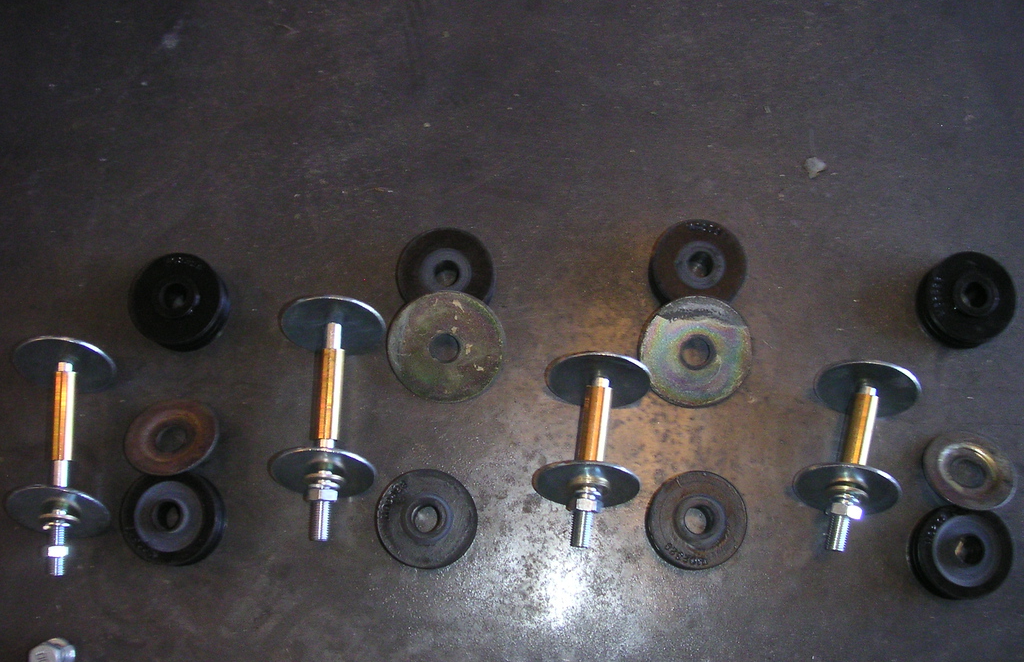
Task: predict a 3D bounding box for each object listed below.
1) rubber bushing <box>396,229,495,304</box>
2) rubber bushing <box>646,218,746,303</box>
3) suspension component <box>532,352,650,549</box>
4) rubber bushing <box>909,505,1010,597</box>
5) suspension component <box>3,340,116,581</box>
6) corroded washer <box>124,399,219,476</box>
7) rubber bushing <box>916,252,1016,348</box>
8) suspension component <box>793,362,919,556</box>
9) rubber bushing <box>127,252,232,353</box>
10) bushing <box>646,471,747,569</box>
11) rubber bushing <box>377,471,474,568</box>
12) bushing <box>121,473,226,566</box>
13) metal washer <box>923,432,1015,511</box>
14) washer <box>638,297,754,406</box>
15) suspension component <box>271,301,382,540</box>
[{"bbox_3d":[-0.044,-0.036,0.713,0.061,0.020,0.061,1,77,-2],"label":"rubber bushing"},{"bbox_3d":[0.122,-0.042,0.721,0.061,0.020,0.061,1,77,-2],"label":"rubber bushing"},{"bbox_3d":[0.049,0.073,0.670,0.065,0.062,0.117,8,77,-1],"label":"suspension component"},{"bbox_3d":[0.281,0.138,0.685,0.061,0.022,0.061,1,77,-2],"label":"rubber bushing"},{"bbox_3d":[-0.241,0.068,0.585,0.057,0.055,0.121,-2,78,-1],"label":"suspension component"},{"bbox_3d":[-0.187,0.058,0.602,0.050,0.006,0.050,0,51,-4],"label":"corroded washer"},{"bbox_3d":[0.299,-0.020,0.721,0.061,0.025,0.061,1,77,-2],"label":"rubber bushing"},{"bbox_3d":[0.211,0.078,0.675,0.065,0.062,0.117,14,77,1],"label":"suspension component"},{"bbox_3d":[-0.188,-0.016,0.621,0.052,0.020,0.052,0,78,-1],"label":"rubber bushing"},{"bbox_3d":[0.101,0.104,0.599,0.052,0.019,0.052,0,78,-1],"label":"bushing"},{"bbox_3d":[-0.053,0.116,0.676,0.061,0.022,0.061,1,77,-2],"label":"rubber bushing"},{"bbox_3d":[-0.184,0.103,0.596,0.050,0.020,0.050,0,78,-1],"label":"bushing"},{"bbox_3d":[0.252,0.076,0.602,0.050,0.006,0.050,0,51,-4],"label":"metal washer"},{"bbox_3d":[0.104,0.012,0.618,0.062,0.004,0.062,0,93,1],"label":"washer"},{"bbox_3d":[-0.100,0.049,0.591,0.058,0.055,0.125,1,78,0],"label":"suspension component"}]

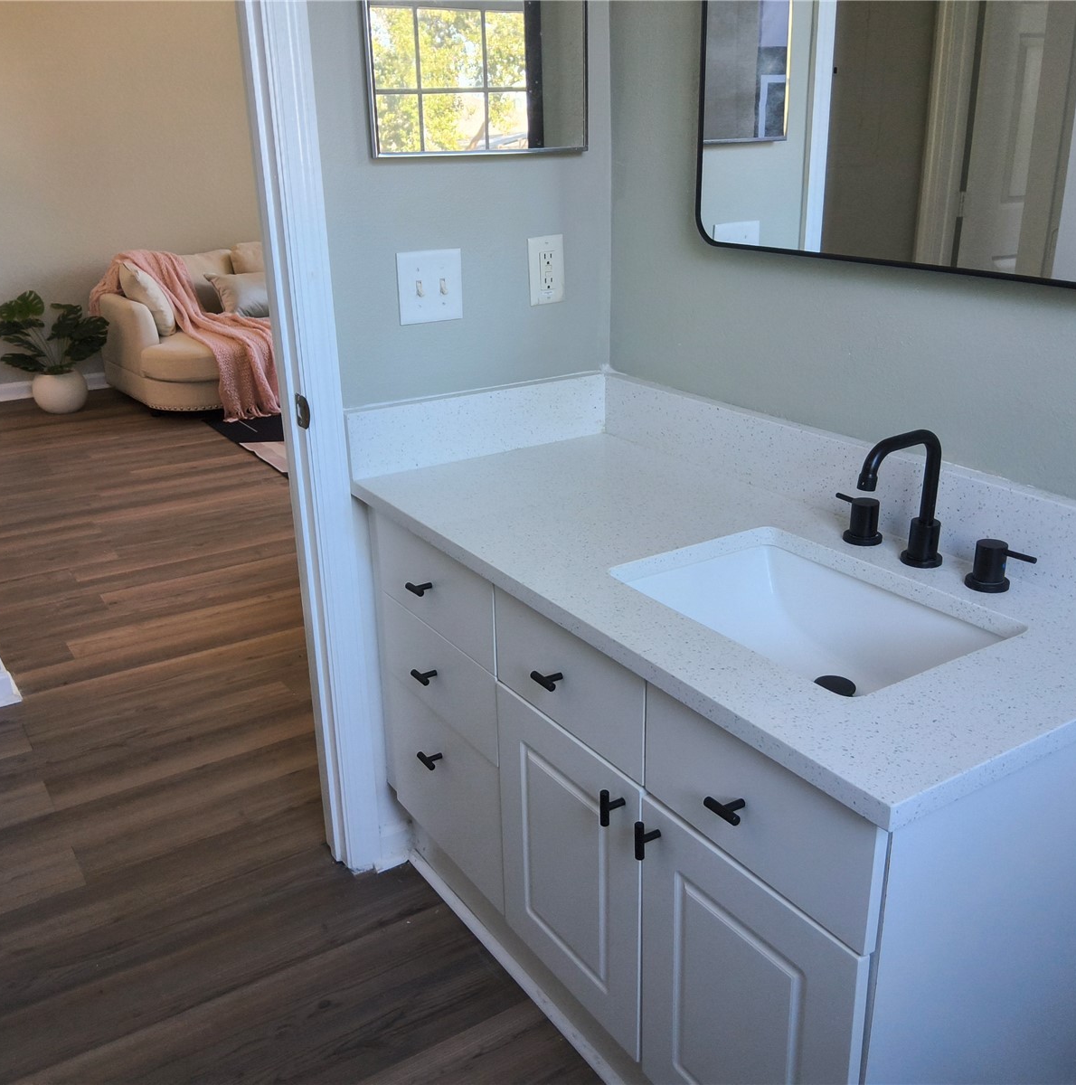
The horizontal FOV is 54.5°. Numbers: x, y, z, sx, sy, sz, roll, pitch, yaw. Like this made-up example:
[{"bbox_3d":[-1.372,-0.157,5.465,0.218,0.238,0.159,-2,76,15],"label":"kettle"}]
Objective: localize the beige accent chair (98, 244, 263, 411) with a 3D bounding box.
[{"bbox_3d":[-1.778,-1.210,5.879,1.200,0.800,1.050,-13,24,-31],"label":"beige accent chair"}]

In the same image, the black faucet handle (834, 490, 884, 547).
[{"bbox_3d":[0.453,-0.035,1.488,0.054,0.056,0.084,-14,24,-29],"label":"black faucet handle"}]

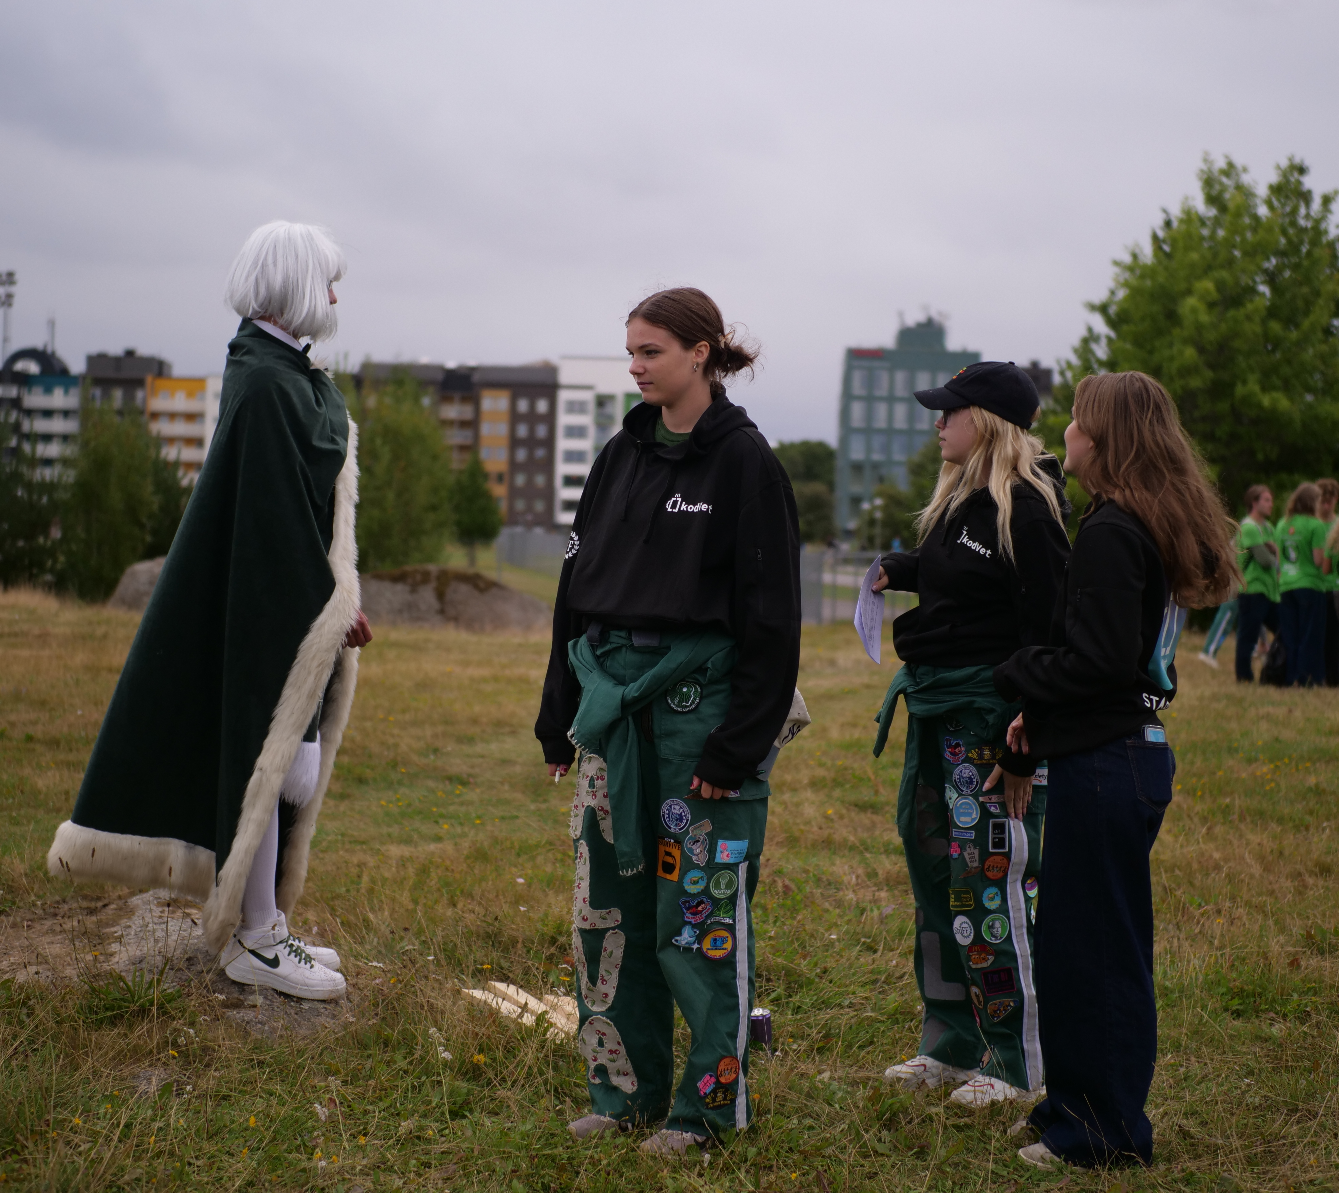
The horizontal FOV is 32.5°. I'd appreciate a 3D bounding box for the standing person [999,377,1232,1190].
[{"bbox_3d":[0.900,0.342,4.630,0.460,1.600,0.450,2,2,25],"label":"standing person"}]

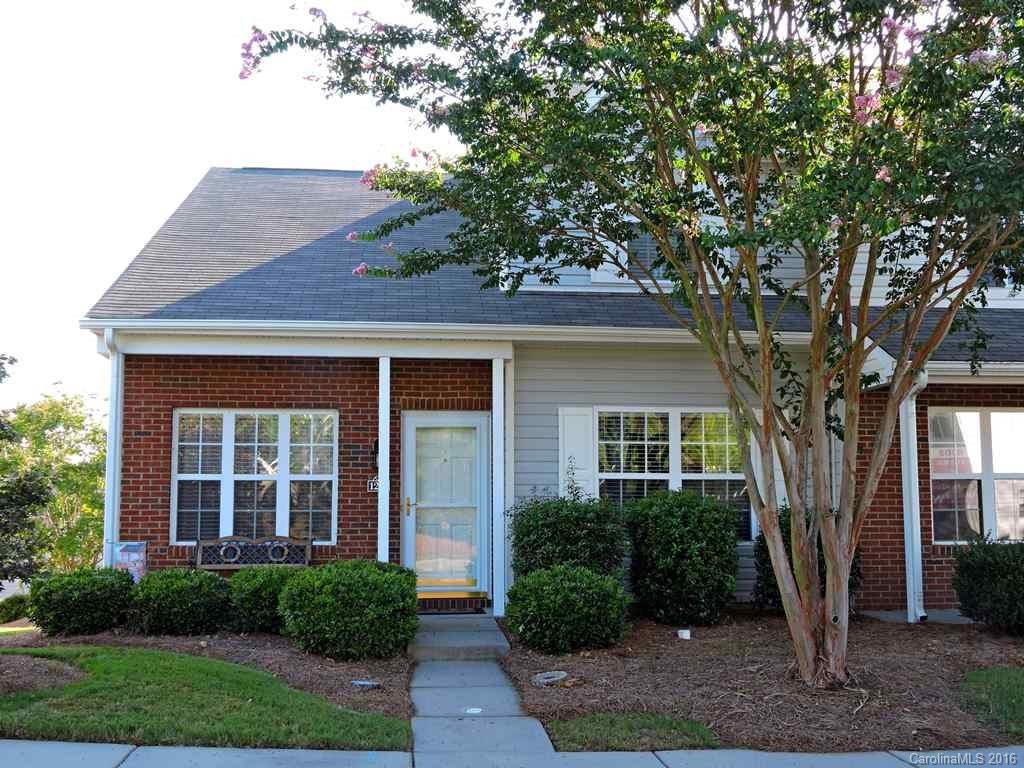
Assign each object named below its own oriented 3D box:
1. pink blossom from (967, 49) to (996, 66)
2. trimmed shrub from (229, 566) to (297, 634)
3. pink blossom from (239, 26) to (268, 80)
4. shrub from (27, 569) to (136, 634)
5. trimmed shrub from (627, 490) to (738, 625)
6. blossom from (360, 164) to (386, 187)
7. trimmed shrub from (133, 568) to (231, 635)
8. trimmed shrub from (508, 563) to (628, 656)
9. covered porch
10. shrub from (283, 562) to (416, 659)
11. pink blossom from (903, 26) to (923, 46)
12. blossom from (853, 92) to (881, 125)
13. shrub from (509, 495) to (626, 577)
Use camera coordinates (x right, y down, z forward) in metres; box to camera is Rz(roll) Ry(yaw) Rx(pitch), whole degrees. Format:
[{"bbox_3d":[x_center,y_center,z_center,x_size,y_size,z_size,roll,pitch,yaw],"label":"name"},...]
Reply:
[{"bbox_3d":[3.546,-2.456,8.900,0.210,0.140,0.180,1,-6,-8],"label":"pink blossom"},{"bbox_3d":[-2.356,2.075,11.400,0.830,0.600,0.820,1,-6,-8],"label":"trimmed shrub"},{"bbox_3d":[-1.835,-2.346,8.400,0.210,0.380,0.220,1,-6,-7],"label":"pink blossom"},{"bbox_3d":[-3.929,1.978,10.800,0.980,0.580,0.880,1,-6,-7],"label":"shrub"},{"bbox_3d":[1.643,1.664,11.400,1.070,1.250,0.950,1,-6,-7],"label":"trimmed shrub"},{"bbox_3d":[-1.031,-1.552,8.807,0.190,0.165,0.170,1,-6,-8],"label":"blossom"},{"bbox_3d":[-3.198,2.093,11.450,0.950,0.580,0.850,1,-6,-8],"label":"trimmed shrub"},{"bbox_3d":[0.481,1.966,10.450,1.060,0.710,0.960,1,-6,-8],"label":"trimmed shrub"},{"bbox_3d":[-2.147,0.964,12.676,4.258,2.990,1.140,1,-6,-8],"label":"covered porch"},{"bbox_3d":[-1.421,1.930,10.220,1.180,0.800,1.050,1,-6,-7],"label":"shrub"},{"bbox_3d":[2.945,-2.555,8.700,0.150,0.150,0.140,1,-6,-7],"label":"pink blossom"},{"bbox_3d":[2.685,-2.087,8.963,0.200,0.230,0.190,1,-6,-8],"label":"blossom"},{"bbox_3d":[0.530,1.693,11.300,1.110,1.240,0.950,1,-6,-7],"label":"shrub"}]

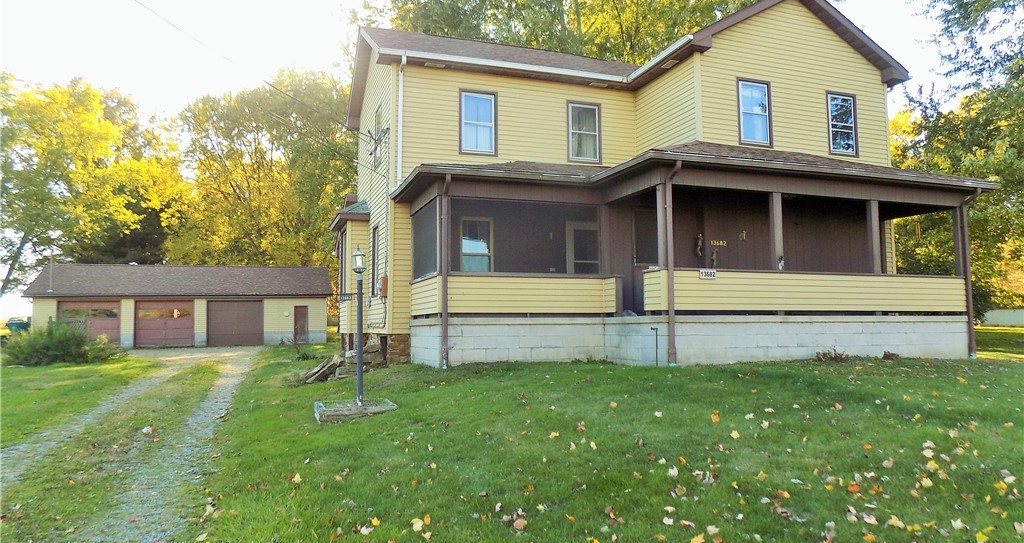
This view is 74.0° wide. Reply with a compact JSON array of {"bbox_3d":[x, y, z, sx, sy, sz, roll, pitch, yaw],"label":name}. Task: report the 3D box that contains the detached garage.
[{"bbox_3d":[-16.482,1.785,35.596,13.207,4.176,7.600,1,-5,-19],"label":"detached garage"}]

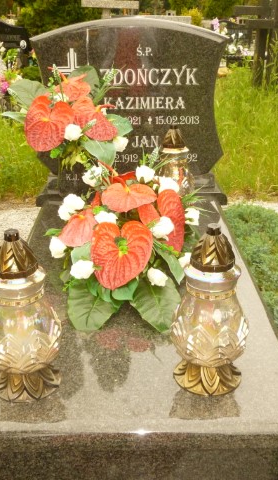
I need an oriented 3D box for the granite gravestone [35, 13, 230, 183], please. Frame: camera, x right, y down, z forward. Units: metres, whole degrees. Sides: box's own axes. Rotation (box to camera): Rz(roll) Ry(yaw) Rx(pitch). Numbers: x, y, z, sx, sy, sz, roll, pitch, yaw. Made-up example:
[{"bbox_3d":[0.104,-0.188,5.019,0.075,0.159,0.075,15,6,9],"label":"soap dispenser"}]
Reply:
[{"bbox_3d":[-0.035,-0.563,2.111,0.743,0.613,0.100,-1,23,0],"label":"granite gravestone"}]

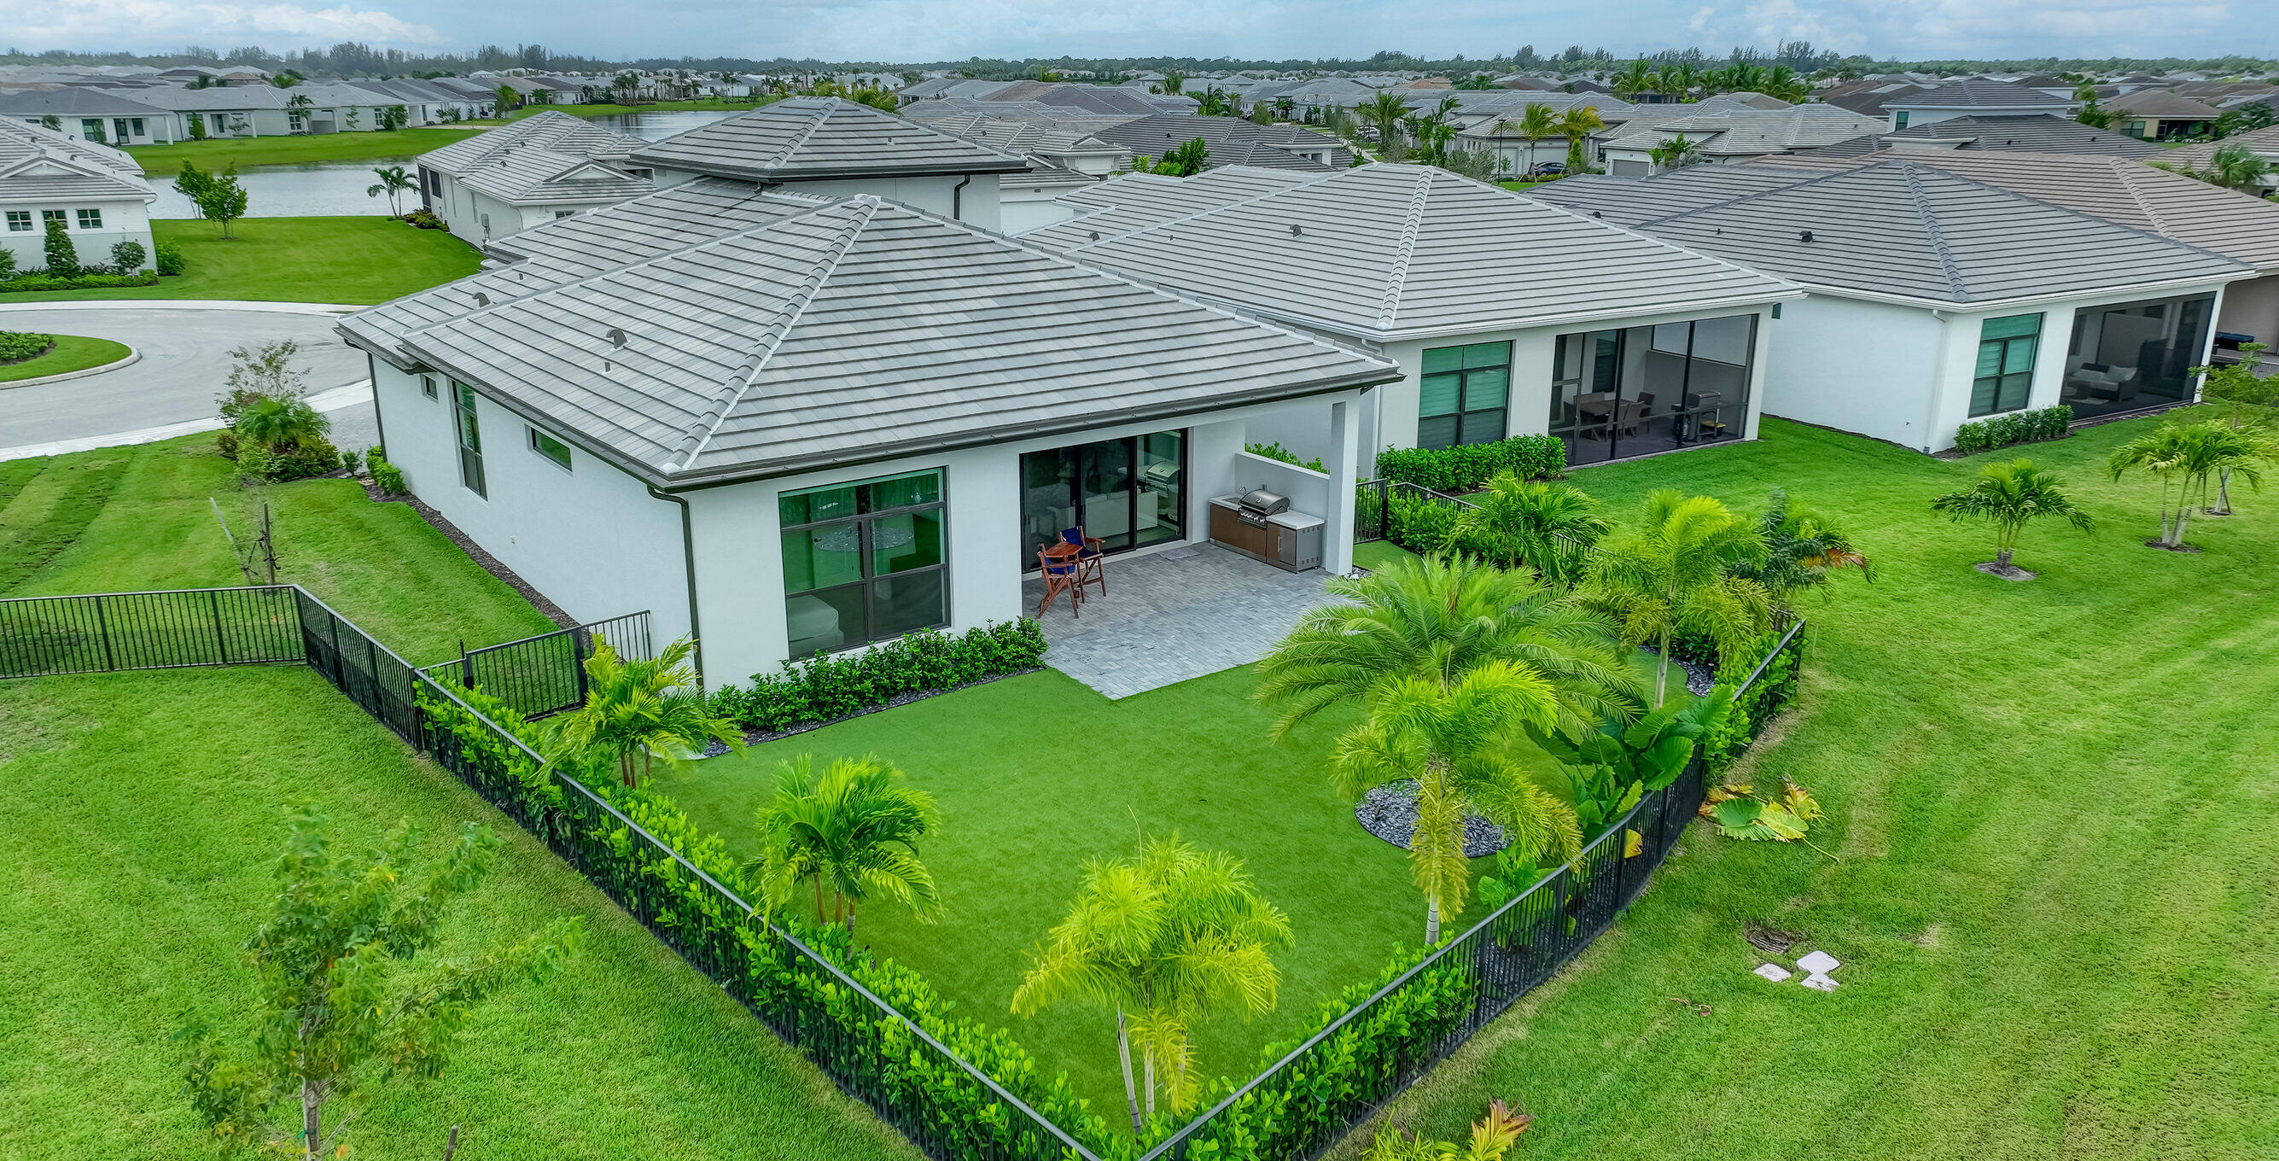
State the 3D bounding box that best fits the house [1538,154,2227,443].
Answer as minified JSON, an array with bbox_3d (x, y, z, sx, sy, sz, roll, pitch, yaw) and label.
[{"bbox_3d":[20.206,-9.991,50.162,13.400,6.600,21.500,-10,20,-28],"label":"house"}]

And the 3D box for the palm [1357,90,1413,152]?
[{"bbox_3d":[25.206,-46.850,161.636,5.300,6.200,5.300,0,18,0],"label":"palm"}]

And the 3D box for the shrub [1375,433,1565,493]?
[{"bbox_3d":[7.368,-2.659,36.282,5.300,1.100,1.050,-10,20,-28],"label":"shrub"}]

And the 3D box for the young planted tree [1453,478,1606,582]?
[{"bbox_3d":[6.752,-0.500,27.154,2.400,2.600,2.400,5,18,14],"label":"young planted tree"}]

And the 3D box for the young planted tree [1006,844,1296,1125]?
[{"bbox_3d":[0.138,3.712,13.074,2.250,3.200,2.200,0,18,1],"label":"young planted tree"}]

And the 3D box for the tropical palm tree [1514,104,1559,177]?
[{"bbox_3d":[33.050,-36.551,130.861,3.400,5.800,3.400,0,18,0],"label":"tropical palm tree"}]

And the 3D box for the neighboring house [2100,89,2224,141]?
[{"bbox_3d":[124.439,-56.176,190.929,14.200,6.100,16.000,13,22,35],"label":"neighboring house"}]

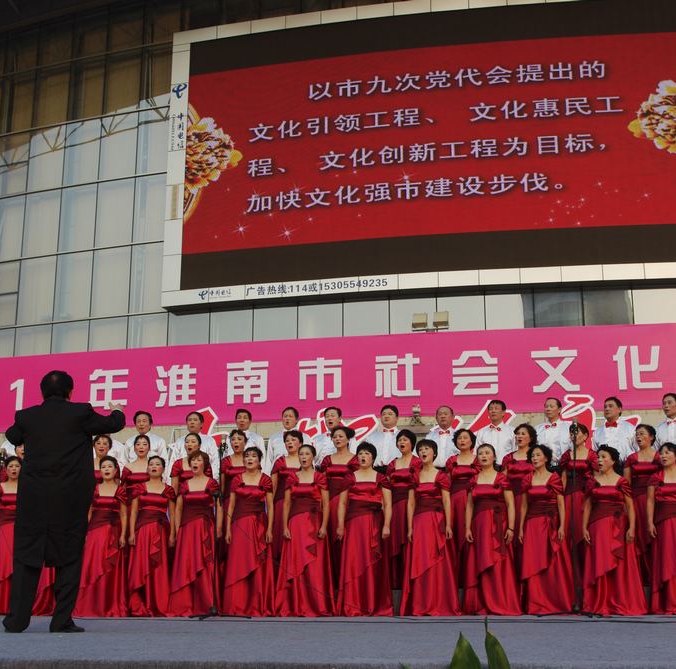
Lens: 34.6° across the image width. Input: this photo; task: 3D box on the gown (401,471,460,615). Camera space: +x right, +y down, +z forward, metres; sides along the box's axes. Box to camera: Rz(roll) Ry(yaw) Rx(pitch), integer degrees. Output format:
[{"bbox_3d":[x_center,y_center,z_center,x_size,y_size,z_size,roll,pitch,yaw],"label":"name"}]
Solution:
[{"bbox_3d":[0.873,1.987,10.387,0.540,1.365,0.450,-3,-13,10],"label":"gown"}]

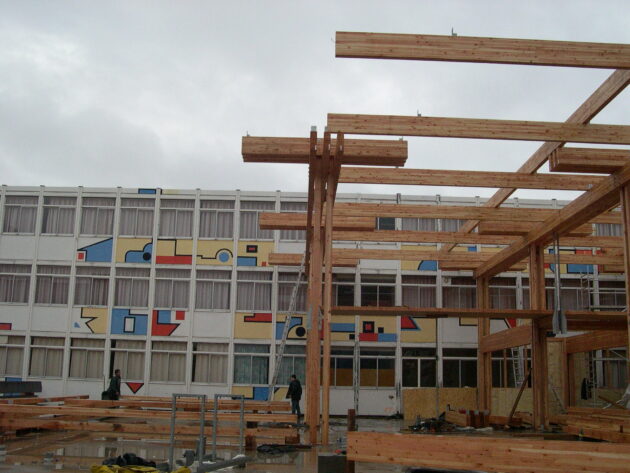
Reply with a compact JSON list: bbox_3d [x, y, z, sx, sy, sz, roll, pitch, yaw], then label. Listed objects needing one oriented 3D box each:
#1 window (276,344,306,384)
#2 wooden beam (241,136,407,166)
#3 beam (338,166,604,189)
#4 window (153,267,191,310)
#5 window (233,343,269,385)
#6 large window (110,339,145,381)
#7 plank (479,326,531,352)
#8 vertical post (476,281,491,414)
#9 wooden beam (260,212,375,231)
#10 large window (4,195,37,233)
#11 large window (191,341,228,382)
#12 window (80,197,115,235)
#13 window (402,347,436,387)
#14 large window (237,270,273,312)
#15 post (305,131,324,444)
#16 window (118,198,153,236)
[{"bbox_3d":[-0.916,5.466,29.489,1.500,1.720,0.120,1,-11,-1],"label":"window"},{"bbox_3d":[0.229,-1.919,15.682,3.691,0.413,0.600,2,-11,-1],"label":"wooden beam"},{"bbox_3d":[4.332,-1.592,19.152,7.300,0.420,0.140,1,-11,-1],"label":"beam"},{"bbox_3d":[-6.108,2.282,29.546,1.607,1.752,0.120,1,-11,-1],"label":"window"},{"bbox_3d":[-2.723,5.477,29.611,1.501,1.670,0.150,2,-11,-1],"label":"window"},{"bbox_3d":[-8.015,5.295,29.640,1.500,1.720,0.150,1,-12,0],"label":"large window"},{"bbox_3d":[6.767,3.696,24.506,0.200,0.567,6.600,1,-12,0],"label":"plank"},{"bbox_3d":[6.960,4.510,28.479,0.450,6.023,0.300,2,-11,-1],"label":"vertical post"},{"bbox_3d":[0.096,-0.443,22.252,3.681,0.379,0.600,2,-11,-1],"label":"wooden beam"},{"bbox_3d":[-13.147,-0.974,30.920,1.500,1.750,0.150,1,-12,0],"label":"large window"},{"bbox_3d":[-4.387,5.327,28.990,1.550,1.731,0.120,1,-11,-1],"label":"large window"},{"bbox_3d":[-9.615,-0.885,30.623,1.590,1.750,0.120,1,-11,-1],"label":"window"},{"bbox_3d":[4.467,5.608,29.576,1.500,1.720,0.150,1,-12,0],"label":"window"},{"bbox_3d":[-2.642,2.348,30.088,1.550,1.800,0.120,1,-11,-1],"label":"large window"},{"bbox_3d":[-0.009,0.997,15.302,0.290,6.930,0.270,1,-11,-1],"label":"post"},{"bbox_3d":[-7.894,-0.837,30.641,1.610,1.750,0.120,1,-11,-1],"label":"window"}]

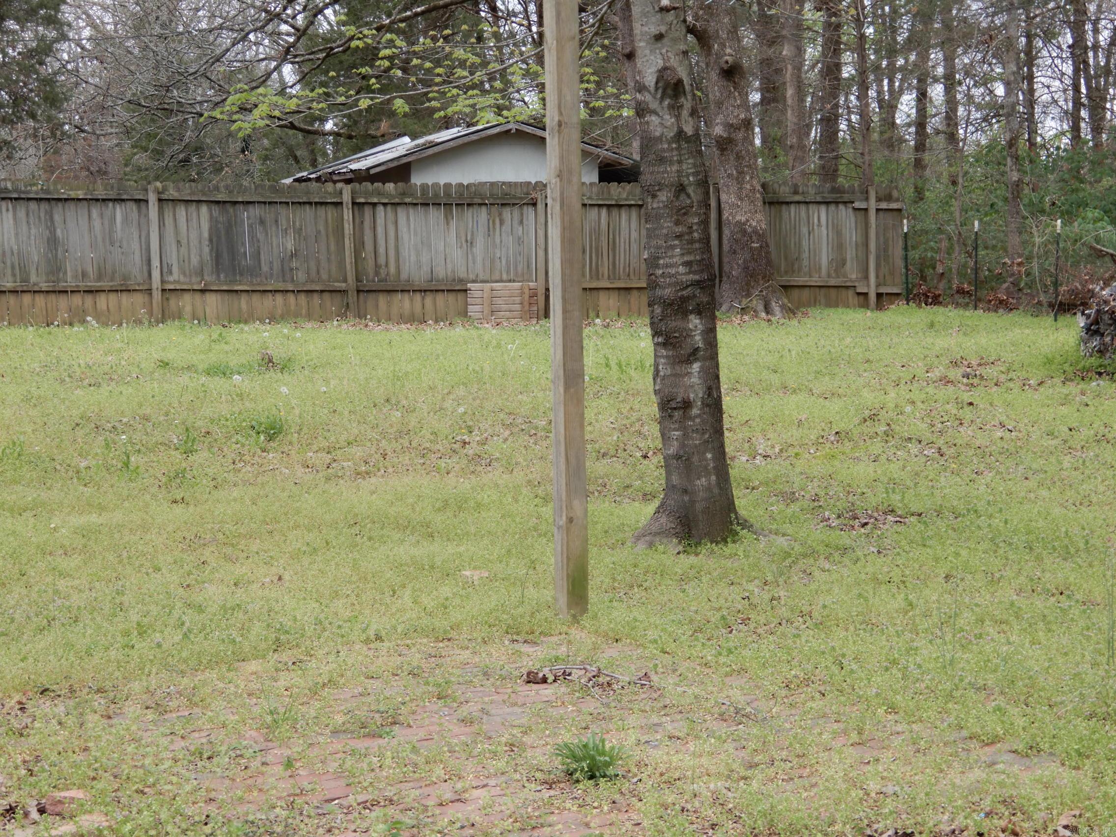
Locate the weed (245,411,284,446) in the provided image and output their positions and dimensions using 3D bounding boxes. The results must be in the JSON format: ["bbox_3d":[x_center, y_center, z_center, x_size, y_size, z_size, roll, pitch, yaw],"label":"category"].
[{"bbox_3d":[-2.072,0.071,14.800,0.280,0.215,0.260,0,6,0],"label":"weed"}]

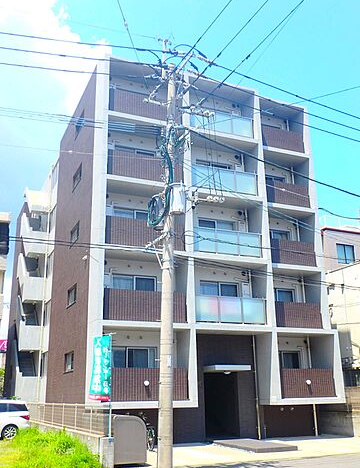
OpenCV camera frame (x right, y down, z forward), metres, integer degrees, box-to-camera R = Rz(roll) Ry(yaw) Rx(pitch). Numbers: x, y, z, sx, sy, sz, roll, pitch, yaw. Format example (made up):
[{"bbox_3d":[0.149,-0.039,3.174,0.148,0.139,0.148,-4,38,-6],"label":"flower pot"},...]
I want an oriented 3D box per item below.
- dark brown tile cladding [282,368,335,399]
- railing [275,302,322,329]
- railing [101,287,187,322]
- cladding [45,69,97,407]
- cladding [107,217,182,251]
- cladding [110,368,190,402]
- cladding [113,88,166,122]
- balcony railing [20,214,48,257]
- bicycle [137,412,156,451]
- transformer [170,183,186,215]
[{"bbox_3d":[5.117,5.969,19.976,2.653,1.115,0.150,6,-19,-23],"label":"dark brown tile cladding"},{"bbox_3d":[4.906,3.362,20.728,2.315,1.090,0.150,6,-19,-23],"label":"railing"},{"bbox_3d":[-1.218,2.628,18.109,3.211,1.115,0.150,6,-19,-23],"label":"railing"},{"bbox_3d":[-4.595,0.357,21.312,0.150,13.010,7.330,6,-19,-23],"label":"cladding"},{"bbox_3d":[-1.275,0.042,18.926,3.211,1.099,0.150,6,-19,-23],"label":"cladding"},{"bbox_3d":[-1.162,5.222,17.289,3.211,1.115,0.150,6,-19,-23],"label":"cladding"},{"bbox_3d":[-1.389,-5.194,20.580,3.211,1.098,0.150,6,-19,-23],"label":"cladding"},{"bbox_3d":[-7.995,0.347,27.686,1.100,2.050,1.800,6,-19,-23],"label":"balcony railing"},{"bbox_3d":[-1.179,6.730,16.904,0.580,1.080,1.750,6,-19,-23],"label":"bicycle"},{"bbox_3d":[-0.036,-0.847,12.013,0.400,0.760,0.400,-1,-18,0],"label":"transformer"}]

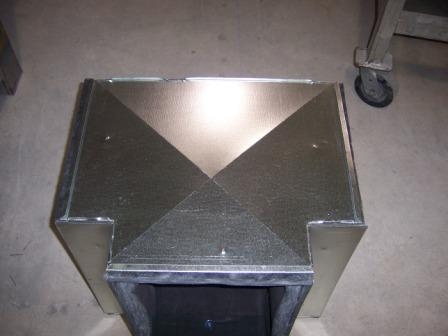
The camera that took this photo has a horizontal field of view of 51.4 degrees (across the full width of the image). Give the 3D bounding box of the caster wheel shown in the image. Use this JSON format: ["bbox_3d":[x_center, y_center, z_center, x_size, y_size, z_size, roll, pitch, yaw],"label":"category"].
[{"bbox_3d":[0.521,-0.275,1.612,0.137,0.150,0.052,38,62,23],"label":"caster wheel"}]

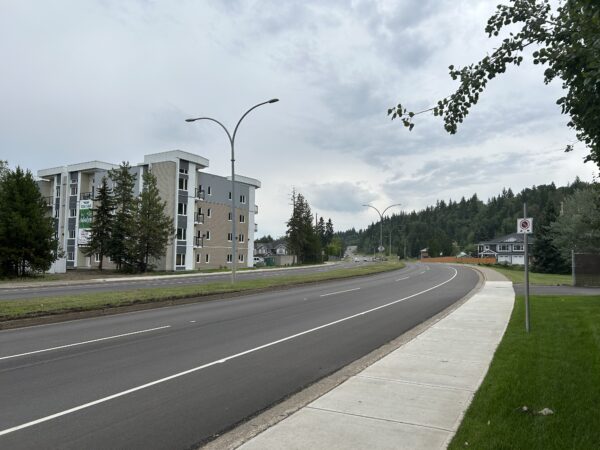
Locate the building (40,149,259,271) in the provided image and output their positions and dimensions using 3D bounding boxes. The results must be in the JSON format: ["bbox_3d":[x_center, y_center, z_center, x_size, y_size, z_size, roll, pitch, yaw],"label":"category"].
[{"bbox_3d":[-21.782,-0.723,66.925,25.113,14.260,19.416,-1,-5,25],"label":"building"}]

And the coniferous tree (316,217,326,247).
[{"bbox_3d":[6.586,4.365,138.068,3.000,13.638,3.000,1,-4,3],"label":"coniferous tree"}]

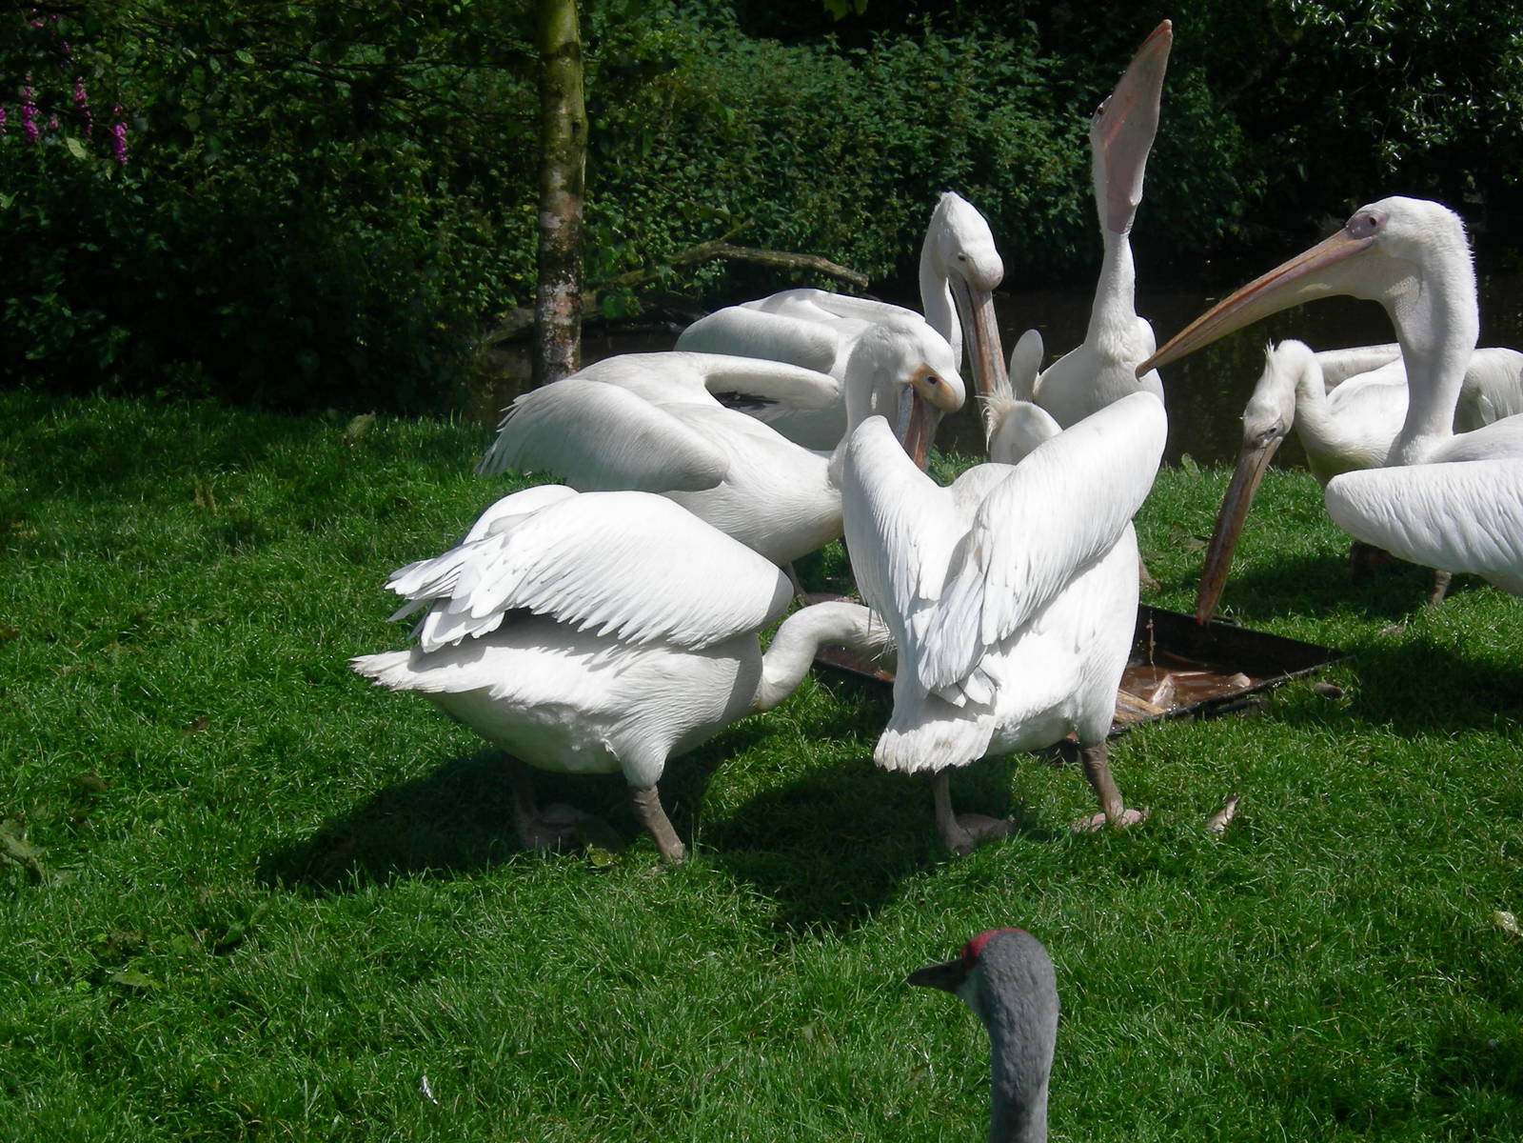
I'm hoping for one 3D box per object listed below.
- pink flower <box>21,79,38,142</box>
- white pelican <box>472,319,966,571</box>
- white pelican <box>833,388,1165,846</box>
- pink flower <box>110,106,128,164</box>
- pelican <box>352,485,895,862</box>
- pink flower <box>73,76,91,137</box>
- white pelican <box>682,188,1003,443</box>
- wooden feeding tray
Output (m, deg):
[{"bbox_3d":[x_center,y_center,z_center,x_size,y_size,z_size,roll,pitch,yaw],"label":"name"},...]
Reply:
[{"bbox_3d":[-2.697,-1.697,12.000,0.066,0.236,0.066,0,14,0],"label":"pink flower"},{"bbox_3d":[-0.080,-0.242,7.264,1.050,0.600,0.480,-1,14,-3],"label":"white pelican"},{"bbox_3d":[0.440,0.059,5.794,0.520,0.700,0.800,6,15,24],"label":"white pelican"},{"bbox_3d":[-2.368,-1.609,12.000,0.066,0.218,0.066,0,14,0],"label":"pink flower"},{"bbox_3d":[-0.180,0.146,5.712,1.080,0.570,0.440,-5,15,-21],"label":"pelican"},{"bbox_3d":[-2.504,-1.710,12.000,0.066,0.227,0.066,0,14,0],"label":"pink flower"},{"bbox_3d":[0.170,-0.498,7.902,0.880,0.800,0.460,5,15,21],"label":"white pelican"},{"bbox_3d":[0.594,0.205,6.449,0.782,0.110,0.819,-13,18,-43],"label":"wooden feeding tray"}]

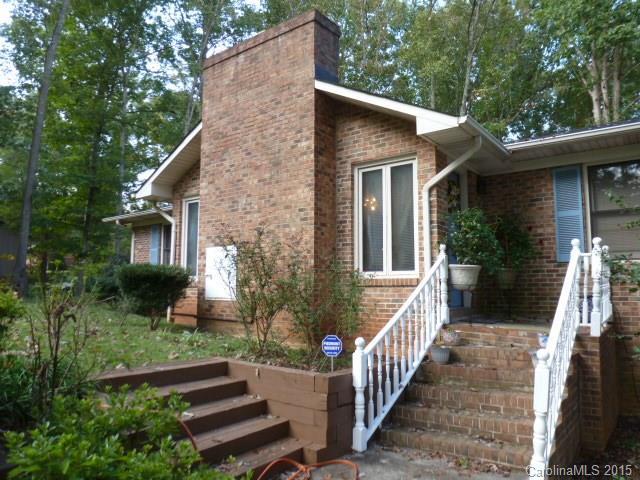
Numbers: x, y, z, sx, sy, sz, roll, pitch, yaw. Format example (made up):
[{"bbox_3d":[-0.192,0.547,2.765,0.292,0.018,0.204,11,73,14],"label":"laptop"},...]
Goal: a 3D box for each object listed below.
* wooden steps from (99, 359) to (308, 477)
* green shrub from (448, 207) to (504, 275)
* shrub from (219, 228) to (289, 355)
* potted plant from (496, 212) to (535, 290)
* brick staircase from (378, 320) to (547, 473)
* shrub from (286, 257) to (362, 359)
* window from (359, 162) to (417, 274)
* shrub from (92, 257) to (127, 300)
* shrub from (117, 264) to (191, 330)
[{"bbox_3d":[-0.967,1.480,3.558,1.220,0.720,1.400,-4,-7,37],"label":"wooden steps"},{"bbox_3d":[1.945,0.019,5.550,0.670,0.820,0.670,-4,-7,37],"label":"green shrub"},{"bbox_3d":[-0.742,0.575,4.950,0.800,1.410,0.780,0,-6,0],"label":"shrub"},{"bbox_3d":[2.741,0.150,6.350,0.620,1.070,0.620,-4,-7,37],"label":"potted plant"},{"bbox_3d":[1.596,1.435,4.430,1.430,1.000,1.600,-4,-7,33],"label":"brick staircase"},{"bbox_3d":[0.051,0.783,5.000,0.900,1.150,0.850,-4,-7,37],"label":"shrub"},{"bbox_3d":[0.918,-0.298,6.256,0.970,1.630,0.120,-4,-7,37],"label":"window"},{"bbox_3d":[-6.044,1.111,12.800,1.200,1.270,1.200,-4,-7,37],"label":"shrub"},{"bbox_3d":[-2.739,0.946,7.300,1.200,1.100,1.200,-4,-7,37],"label":"shrub"}]

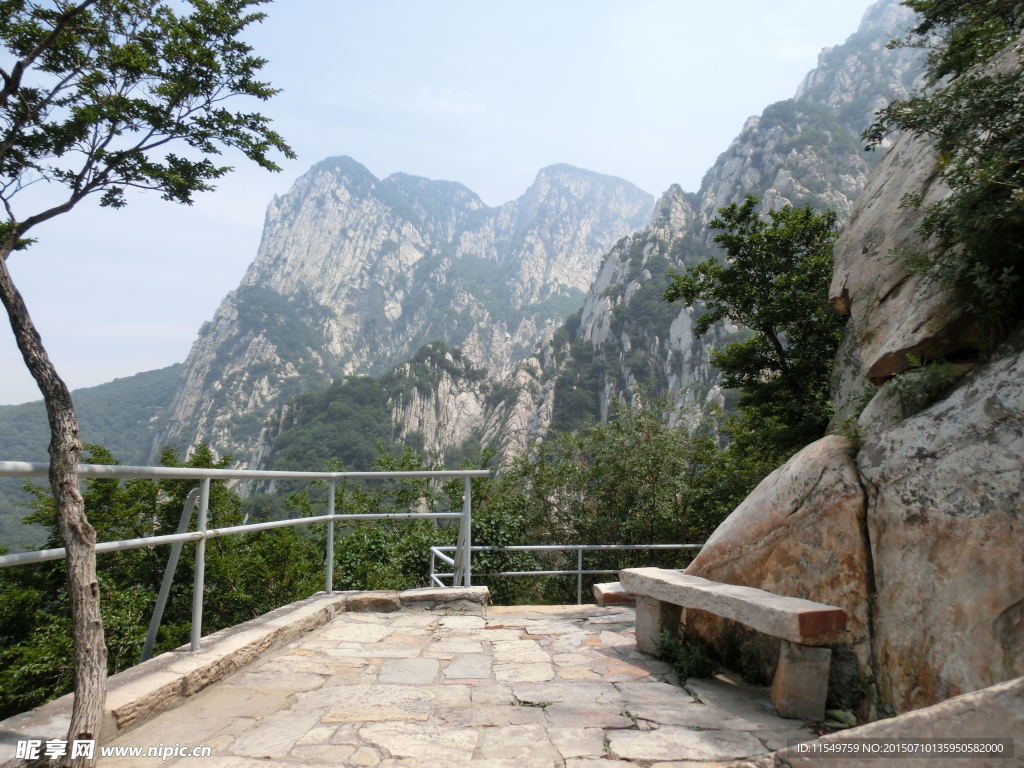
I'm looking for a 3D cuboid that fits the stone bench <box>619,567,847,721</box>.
[{"bbox_3d":[1.230,1.503,4.299,0.299,0.529,1.792,3,-9,-20],"label":"stone bench"}]

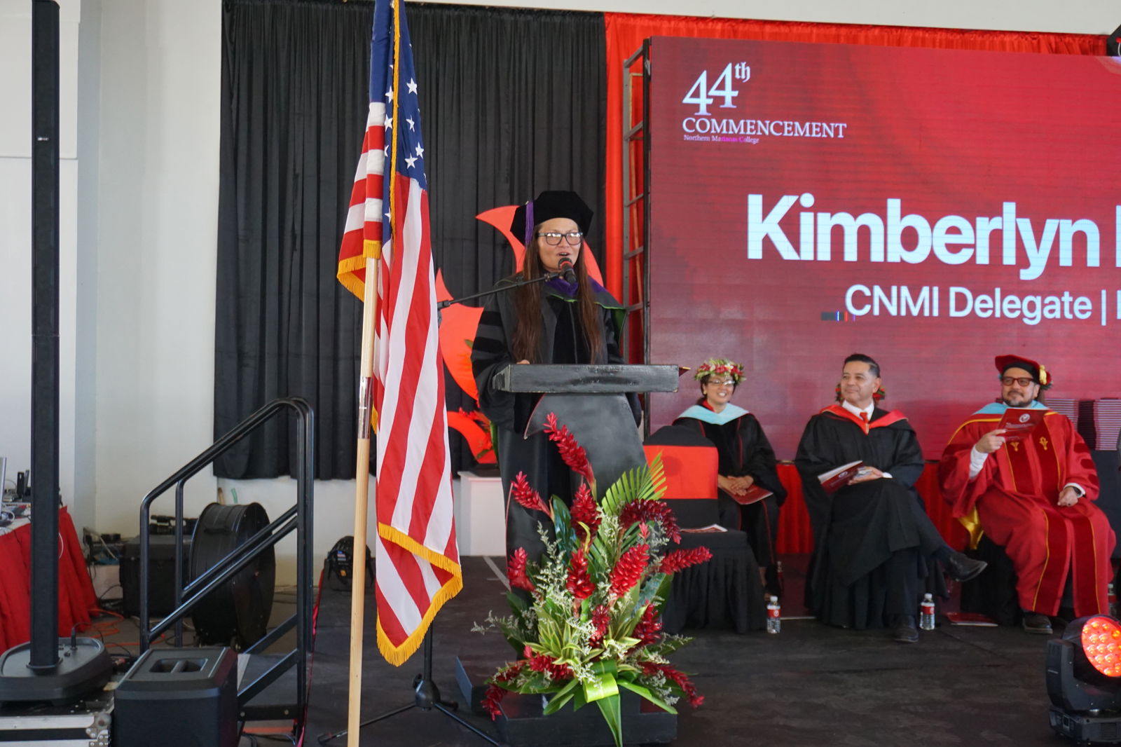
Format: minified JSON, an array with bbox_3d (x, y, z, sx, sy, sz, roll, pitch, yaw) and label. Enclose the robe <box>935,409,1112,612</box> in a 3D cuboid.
[{"bbox_3d":[2.145,0.636,6.170,0.700,0.930,0.640,0,-1,-2],"label":"robe"}]

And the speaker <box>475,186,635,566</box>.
[{"bbox_3d":[-0.012,0.205,4.600,0.600,1.700,0.480,1,-1,-11],"label":"speaker"}]

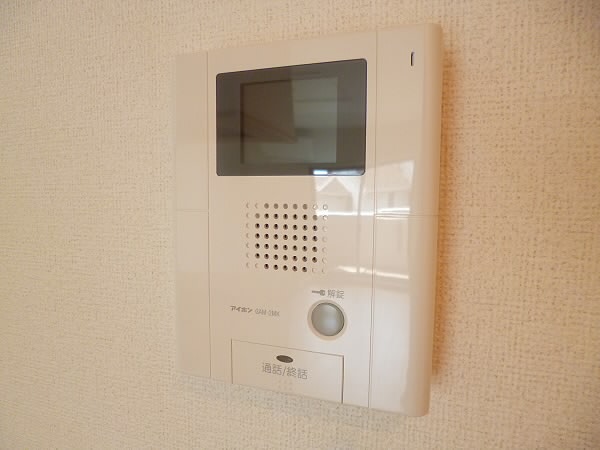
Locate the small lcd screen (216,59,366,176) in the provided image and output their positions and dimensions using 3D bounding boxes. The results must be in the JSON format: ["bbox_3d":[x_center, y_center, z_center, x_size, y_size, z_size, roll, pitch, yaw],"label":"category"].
[{"bbox_3d":[-0.006,-0.054,0.218,0.084,0.056,0.005,2,5,20],"label":"small lcd screen"}]

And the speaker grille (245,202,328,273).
[{"bbox_3d":[-0.007,0.006,0.223,0.047,0.036,0.004,2,5,20],"label":"speaker grille"}]

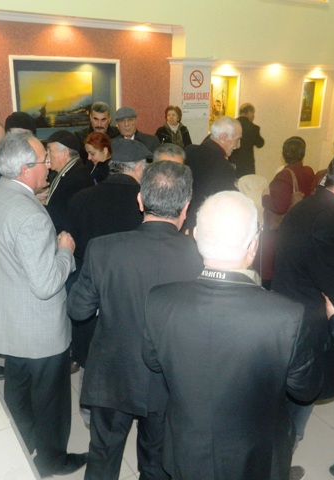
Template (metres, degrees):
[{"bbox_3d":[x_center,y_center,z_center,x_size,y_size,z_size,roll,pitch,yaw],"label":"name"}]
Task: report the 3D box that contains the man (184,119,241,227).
[{"bbox_3d":[0.304,0.014,3.271,0.380,1.706,0.500,-4,19,-16],"label":"man"}]

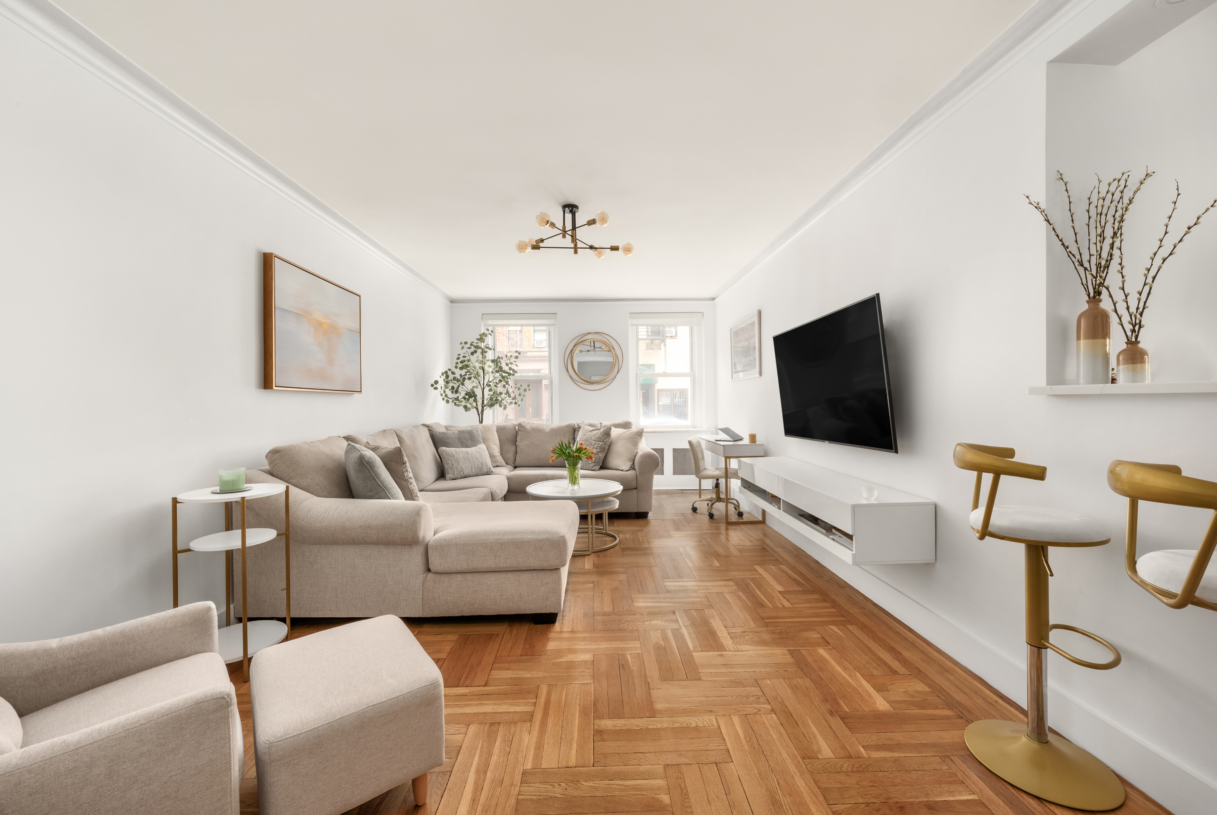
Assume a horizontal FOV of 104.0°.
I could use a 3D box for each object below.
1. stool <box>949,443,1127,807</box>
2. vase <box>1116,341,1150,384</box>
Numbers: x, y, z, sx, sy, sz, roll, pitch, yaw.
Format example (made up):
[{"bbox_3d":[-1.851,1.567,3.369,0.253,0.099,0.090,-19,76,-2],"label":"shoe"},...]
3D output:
[{"bbox_3d":[1.343,0.629,1.523,0.460,0.980,0.540,-1,0,36],"label":"stool"},{"bbox_3d":[1.669,-0.140,1.537,0.076,0.146,0.076,-1,0,-1],"label":"vase"}]

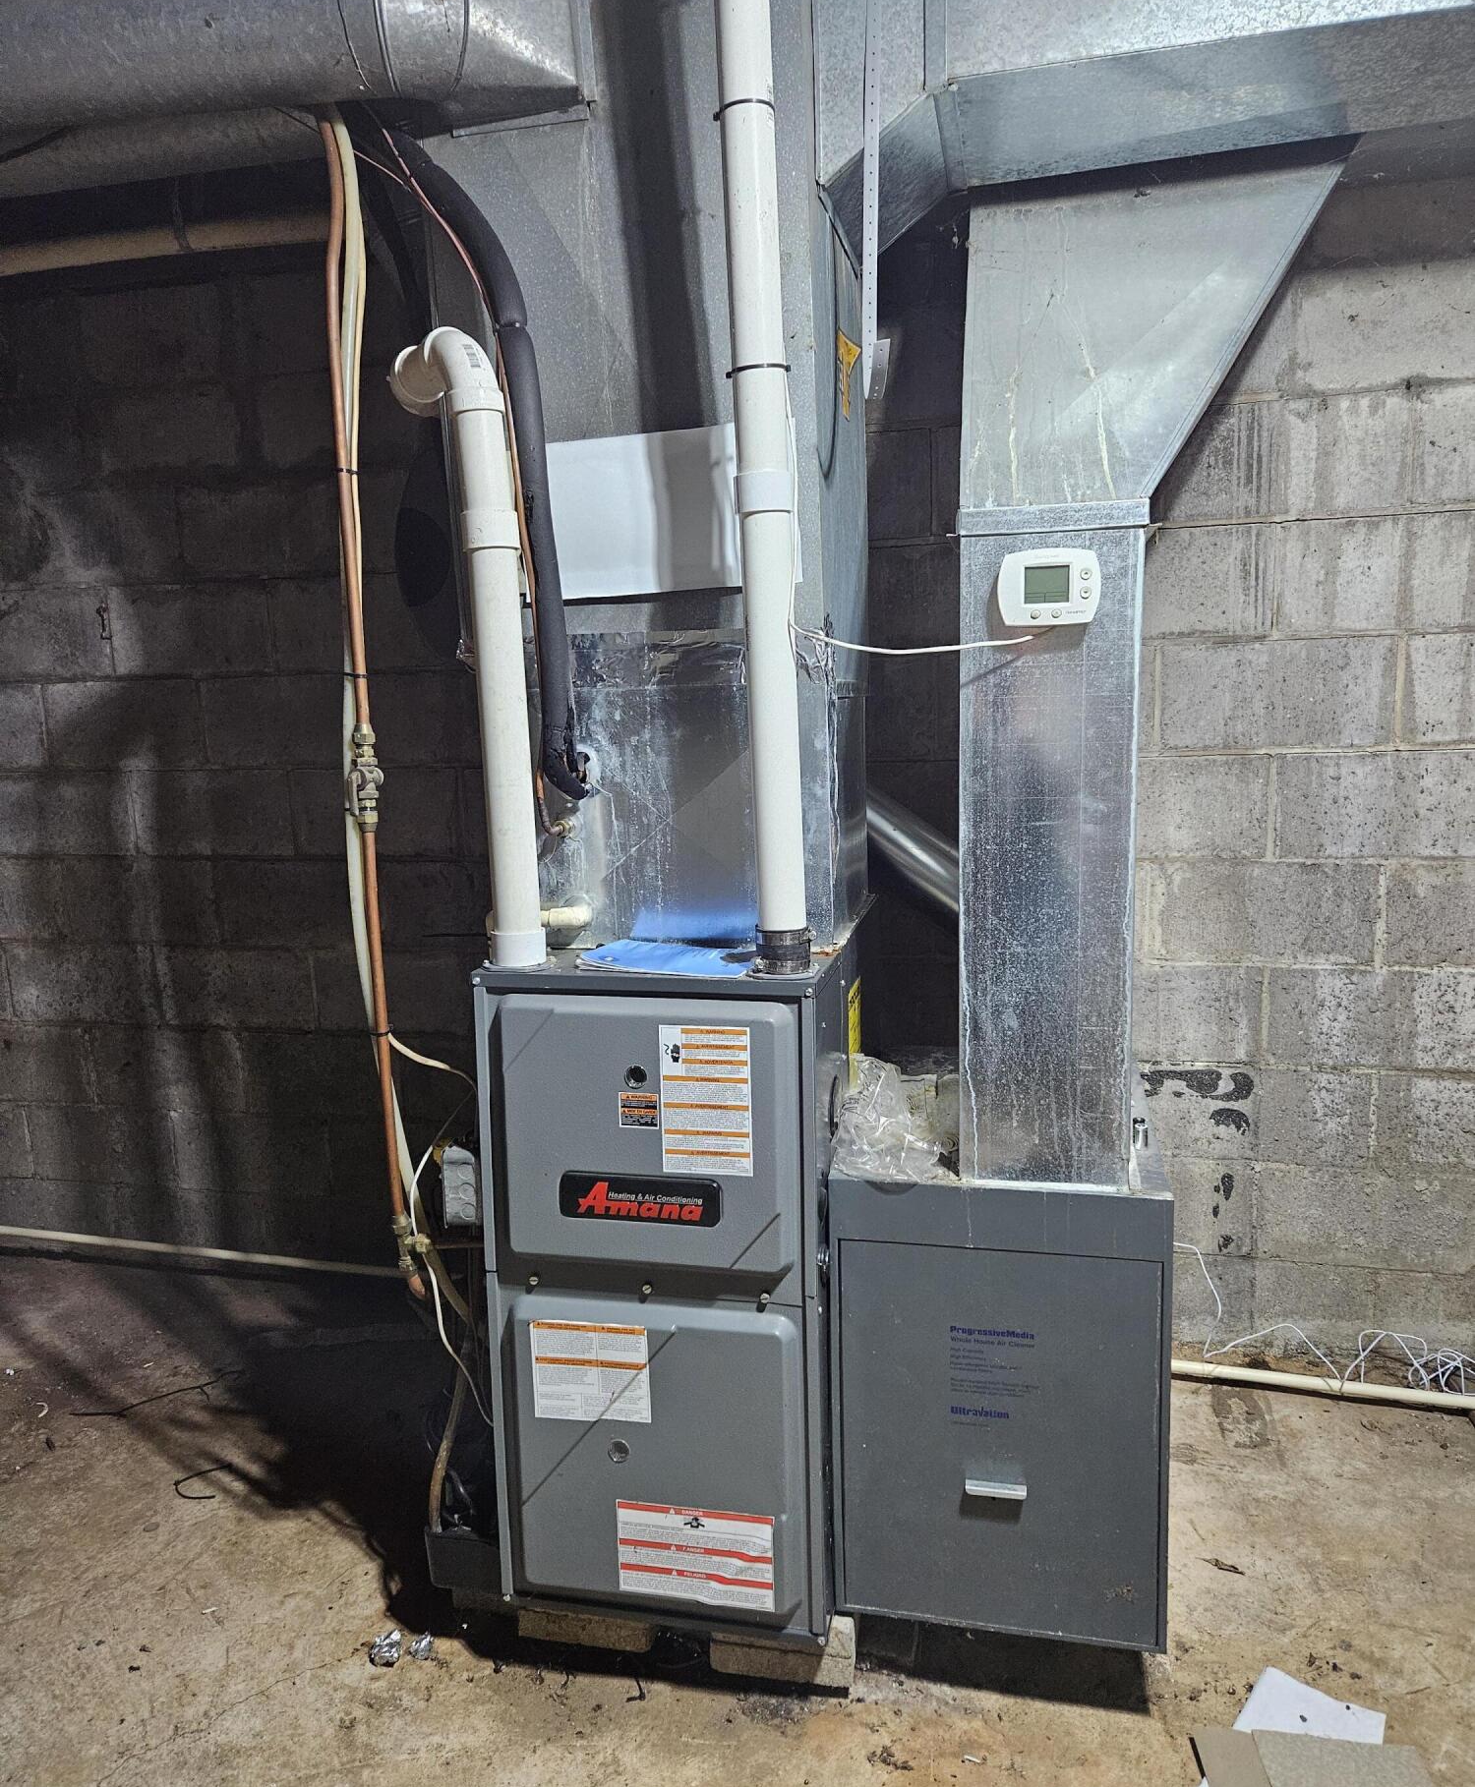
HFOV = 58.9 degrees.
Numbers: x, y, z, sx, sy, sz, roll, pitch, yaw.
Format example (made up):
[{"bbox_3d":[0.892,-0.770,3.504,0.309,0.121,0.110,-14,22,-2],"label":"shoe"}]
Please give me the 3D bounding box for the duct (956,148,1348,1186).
[{"bbox_3d":[0.553,-0.310,1.790,0.467,1.300,0.530,0,8,13],"label":"duct"}]

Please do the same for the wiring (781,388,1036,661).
[{"bbox_3d":[0.201,-0.445,1.548,0.298,0.322,0.055,0,8,13],"label":"wiring"}]

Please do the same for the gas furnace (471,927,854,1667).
[{"bbox_3d":[-0.040,0.493,2.020,0.445,0.875,0.720,0,8,13],"label":"gas furnace"}]

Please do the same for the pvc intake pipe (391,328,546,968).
[{"bbox_3d":[-0.348,-0.318,1.726,0.182,0.823,0.123,0,8,13],"label":"pvc intake pipe"}]

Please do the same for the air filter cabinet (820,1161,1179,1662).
[{"bbox_3d":[0.408,0.628,2.008,0.427,0.609,0.675,0,8,13],"label":"air filter cabinet"}]

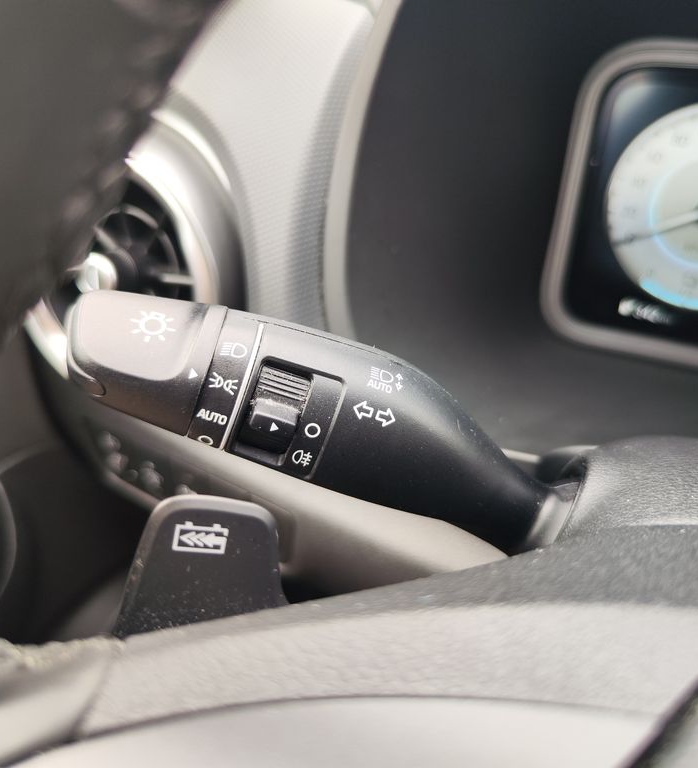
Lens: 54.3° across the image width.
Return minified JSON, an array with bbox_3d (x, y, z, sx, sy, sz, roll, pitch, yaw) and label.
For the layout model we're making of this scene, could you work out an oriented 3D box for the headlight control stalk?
[{"bbox_3d":[-0.009,0.005,0.170,0.126,0.036,0.032,18,8,0],"label":"headlight control stalk"}]

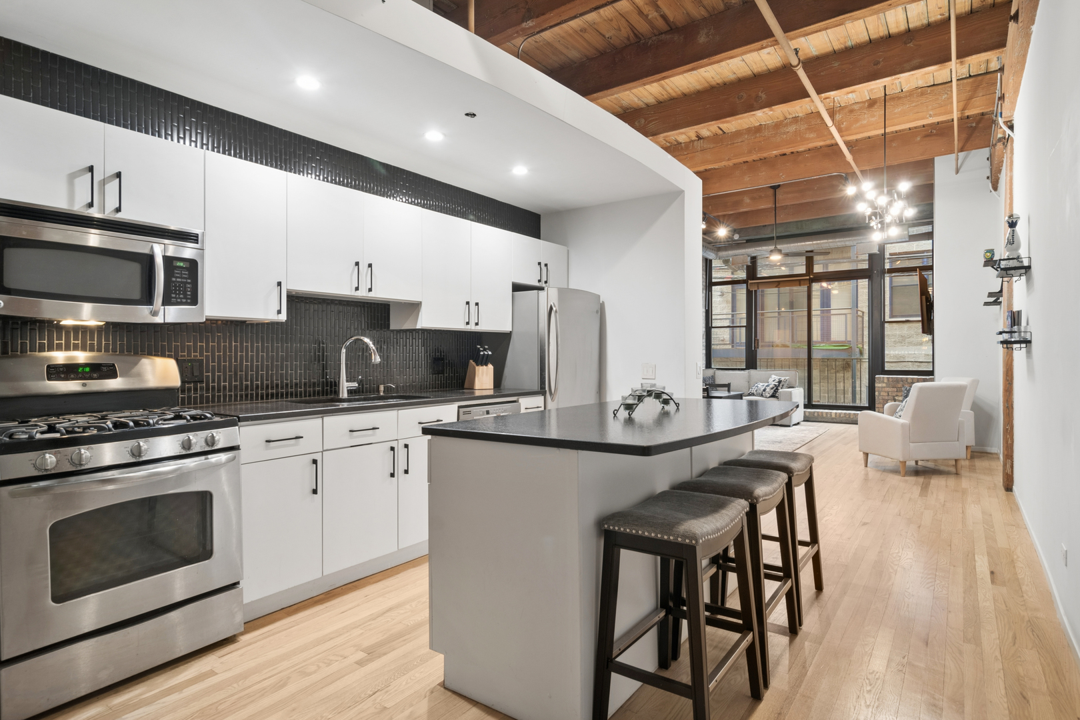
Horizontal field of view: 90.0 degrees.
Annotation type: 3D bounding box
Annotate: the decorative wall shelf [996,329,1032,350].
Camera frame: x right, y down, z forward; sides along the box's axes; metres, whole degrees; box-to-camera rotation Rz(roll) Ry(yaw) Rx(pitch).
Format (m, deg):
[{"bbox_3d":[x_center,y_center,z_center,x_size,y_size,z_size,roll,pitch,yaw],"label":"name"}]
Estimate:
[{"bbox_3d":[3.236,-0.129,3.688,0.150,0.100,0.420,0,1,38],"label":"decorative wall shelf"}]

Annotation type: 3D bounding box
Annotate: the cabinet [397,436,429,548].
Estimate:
[{"bbox_3d":[-0.890,0.748,3.382,0.600,0.618,0.454,0,1,38],"label":"cabinet"}]

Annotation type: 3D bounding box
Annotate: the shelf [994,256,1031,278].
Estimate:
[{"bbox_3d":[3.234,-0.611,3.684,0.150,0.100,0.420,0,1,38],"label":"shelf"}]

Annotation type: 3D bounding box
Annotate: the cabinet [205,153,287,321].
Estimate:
[{"bbox_3d":[-1.571,-0.592,2.770,0.330,0.778,0.386,0,1,38],"label":"cabinet"}]

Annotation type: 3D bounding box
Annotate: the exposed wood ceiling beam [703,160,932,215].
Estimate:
[{"bbox_3d":[4.112,-2.698,8.655,3.600,0.350,0.160,0,1,35],"label":"exposed wood ceiling beam"}]

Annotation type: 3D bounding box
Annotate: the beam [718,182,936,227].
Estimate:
[{"bbox_3d":[4.579,-2.530,9.109,3.400,0.340,0.190,0,1,33],"label":"beam"}]

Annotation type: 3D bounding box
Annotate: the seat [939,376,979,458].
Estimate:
[{"bbox_3d":[4.640,0.653,6.370,0.710,0.910,0.690,0,1,2],"label":"seat"}]

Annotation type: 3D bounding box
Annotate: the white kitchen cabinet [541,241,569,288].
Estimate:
[{"bbox_3d":[0.006,-0.809,4.789,0.330,0.392,0.386,0,1,38],"label":"white kitchen cabinet"}]

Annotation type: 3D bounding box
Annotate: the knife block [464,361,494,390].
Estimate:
[{"bbox_3d":[-0.473,0.112,4.197,0.160,0.218,0.170,-1,1,-36],"label":"knife block"}]

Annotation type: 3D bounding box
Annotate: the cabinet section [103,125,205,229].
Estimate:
[{"bbox_3d":[-1.804,-0.788,2.468,0.330,0.381,0.375,1,1,38],"label":"cabinet section"}]

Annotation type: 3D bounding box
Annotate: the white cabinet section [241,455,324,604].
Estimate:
[{"bbox_3d":[-1.436,0.768,2.726,0.600,0.623,0.380,1,1,38],"label":"white cabinet section"}]

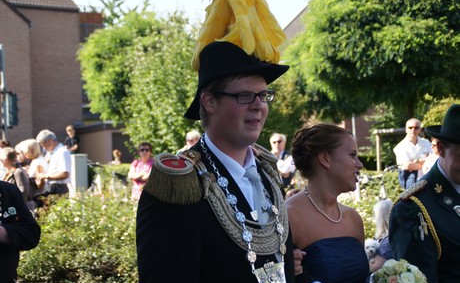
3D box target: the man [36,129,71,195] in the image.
[{"bbox_3d":[-2.040,0.730,11.100,0.450,1.730,0.520,-2,1,-37],"label":"man"}]

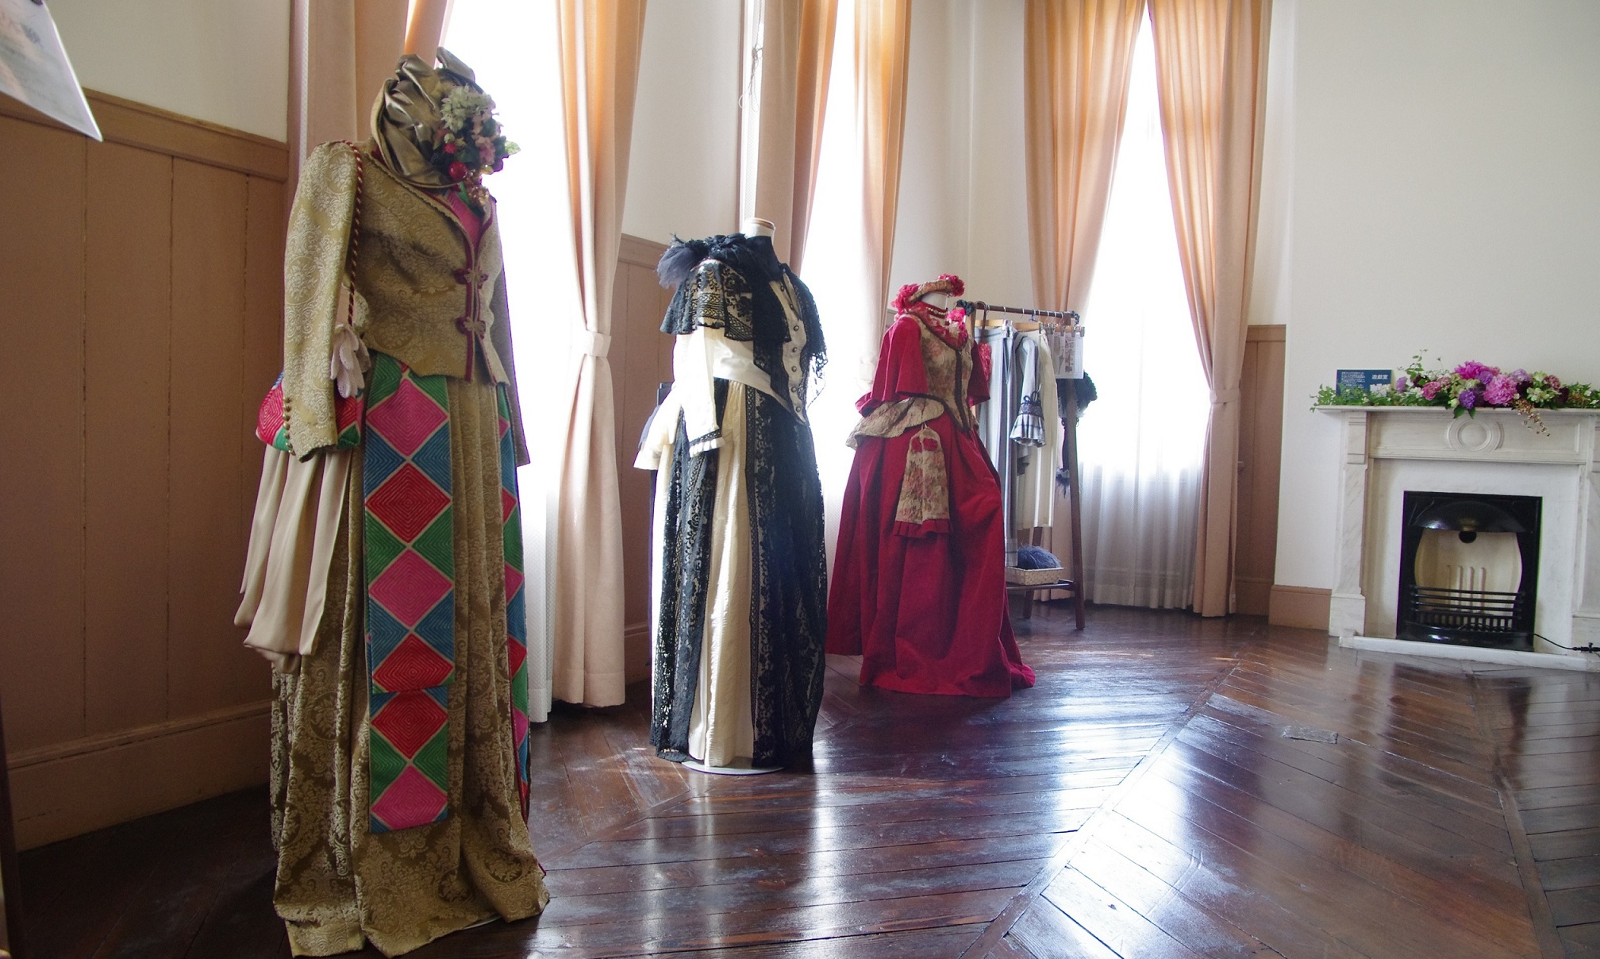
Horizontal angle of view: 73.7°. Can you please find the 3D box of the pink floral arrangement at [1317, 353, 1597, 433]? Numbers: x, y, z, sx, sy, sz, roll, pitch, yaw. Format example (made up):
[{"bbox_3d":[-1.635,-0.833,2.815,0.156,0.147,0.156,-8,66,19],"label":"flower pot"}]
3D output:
[{"bbox_3d":[3.081,-0.398,4.921,1.220,0.356,0.250,3,2,25],"label":"pink floral arrangement"}]

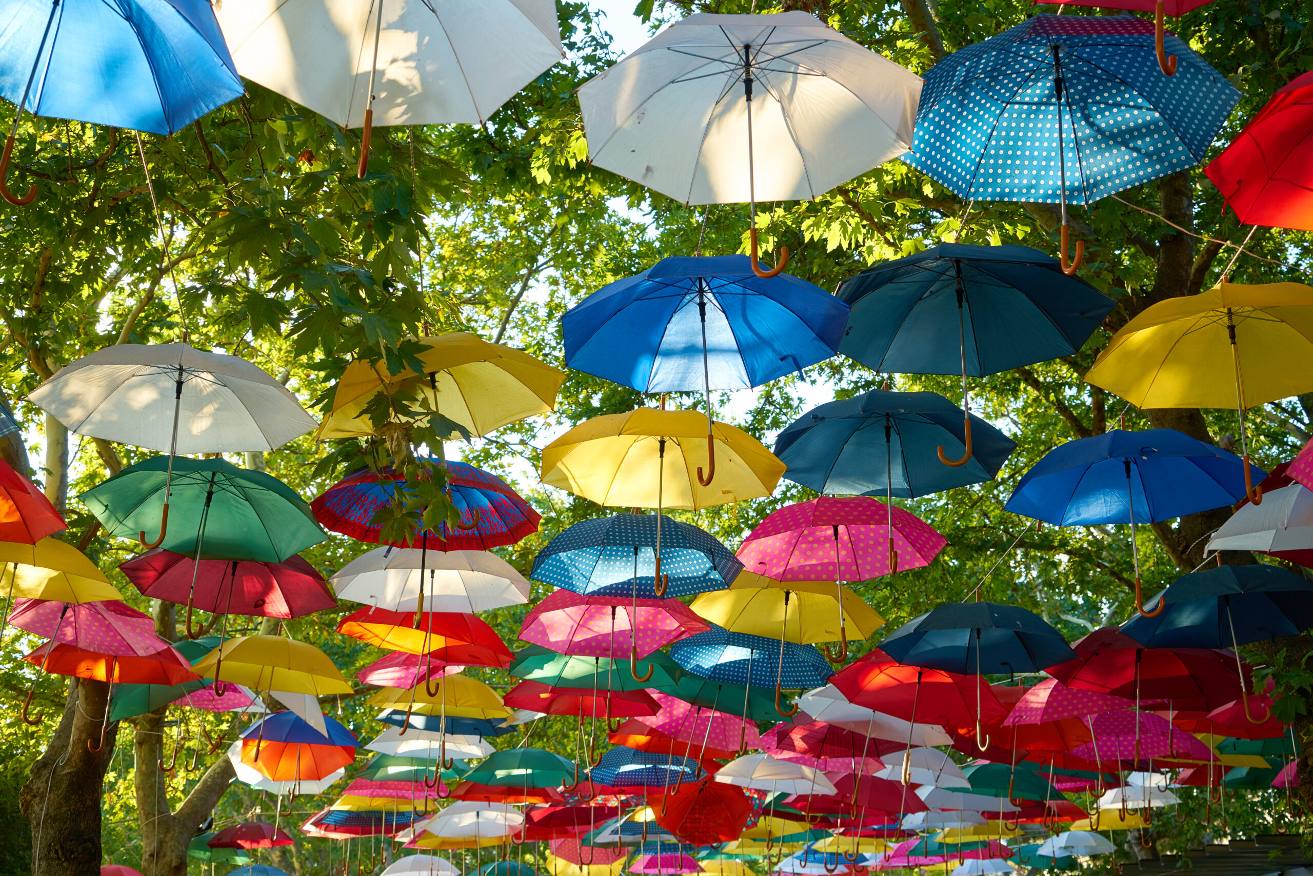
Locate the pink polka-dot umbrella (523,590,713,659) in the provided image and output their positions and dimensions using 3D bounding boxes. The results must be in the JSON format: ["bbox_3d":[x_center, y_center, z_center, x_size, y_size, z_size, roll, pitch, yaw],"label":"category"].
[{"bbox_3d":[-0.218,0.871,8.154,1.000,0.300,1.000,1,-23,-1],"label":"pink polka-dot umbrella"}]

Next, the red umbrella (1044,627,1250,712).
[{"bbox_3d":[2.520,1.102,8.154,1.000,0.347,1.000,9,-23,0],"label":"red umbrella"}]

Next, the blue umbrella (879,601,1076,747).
[{"bbox_3d":[1.654,1.203,8.001,1.000,0.760,1.000,-1,-21,12],"label":"blue umbrella"}]

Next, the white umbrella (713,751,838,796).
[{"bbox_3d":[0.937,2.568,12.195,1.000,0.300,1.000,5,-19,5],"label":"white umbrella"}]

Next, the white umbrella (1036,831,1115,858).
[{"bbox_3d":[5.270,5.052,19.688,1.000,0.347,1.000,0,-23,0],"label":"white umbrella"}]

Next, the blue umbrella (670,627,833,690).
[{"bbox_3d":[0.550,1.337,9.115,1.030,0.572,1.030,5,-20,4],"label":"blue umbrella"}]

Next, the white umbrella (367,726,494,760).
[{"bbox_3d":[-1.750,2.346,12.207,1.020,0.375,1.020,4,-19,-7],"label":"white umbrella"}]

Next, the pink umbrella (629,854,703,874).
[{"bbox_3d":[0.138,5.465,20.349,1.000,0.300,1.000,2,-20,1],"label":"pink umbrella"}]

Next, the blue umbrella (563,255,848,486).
[{"bbox_3d":[0.166,-0.250,5.216,1.000,0.826,1.000,-3,-20,0],"label":"blue umbrella"}]

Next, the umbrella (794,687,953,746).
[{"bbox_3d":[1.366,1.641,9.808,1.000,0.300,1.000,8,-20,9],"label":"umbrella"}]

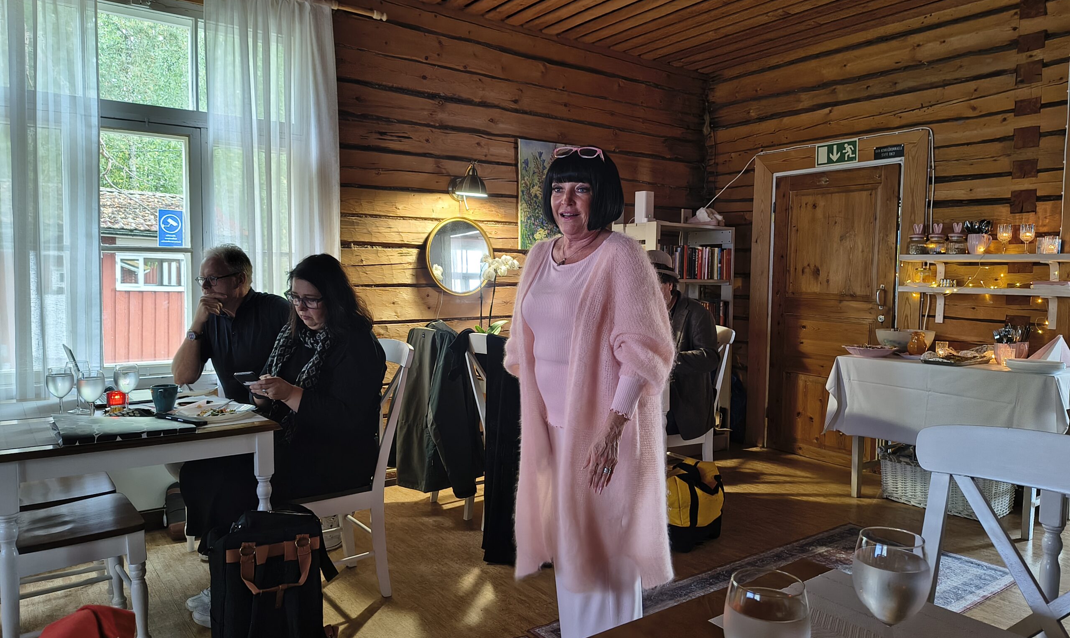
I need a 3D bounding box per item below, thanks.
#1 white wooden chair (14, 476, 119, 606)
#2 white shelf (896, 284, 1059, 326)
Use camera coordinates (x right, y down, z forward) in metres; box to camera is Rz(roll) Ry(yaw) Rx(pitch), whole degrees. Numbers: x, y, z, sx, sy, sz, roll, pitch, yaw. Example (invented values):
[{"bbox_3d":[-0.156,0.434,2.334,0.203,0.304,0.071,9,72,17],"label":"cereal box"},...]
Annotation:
[{"bbox_3d":[-1.846,0.579,2.564,0.520,0.970,0.440,-2,5,-41],"label":"white wooden chair"},{"bbox_3d":[2.548,-0.064,4.013,0.200,0.216,0.900,-3,5,-37],"label":"white shelf"}]

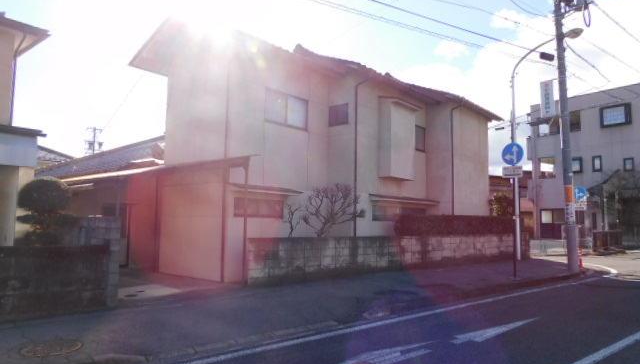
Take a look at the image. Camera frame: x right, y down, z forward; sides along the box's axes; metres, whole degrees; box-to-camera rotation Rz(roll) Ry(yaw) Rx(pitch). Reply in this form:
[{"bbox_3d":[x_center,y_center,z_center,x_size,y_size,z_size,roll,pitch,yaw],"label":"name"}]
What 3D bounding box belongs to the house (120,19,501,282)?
[{"bbox_3d":[1.459,-0.799,16.080,6.050,7.250,14.000,-3,-5,39],"label":"house"}]

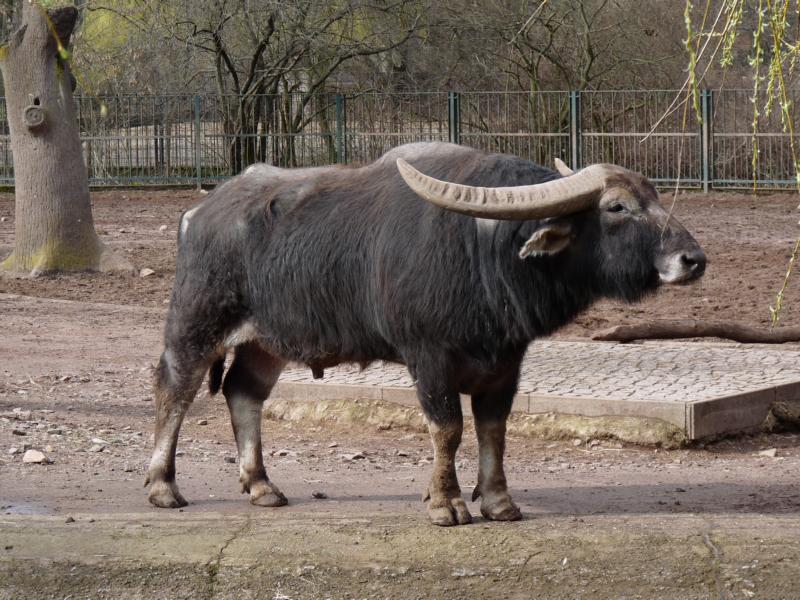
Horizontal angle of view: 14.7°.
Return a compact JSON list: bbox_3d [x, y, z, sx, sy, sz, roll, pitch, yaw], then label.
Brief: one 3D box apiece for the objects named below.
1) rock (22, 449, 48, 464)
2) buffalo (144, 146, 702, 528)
[{"bbox_3d":[-1.856,0.789,15.813,0.130,0.070,0.100,0,3,0],"label":"rock"},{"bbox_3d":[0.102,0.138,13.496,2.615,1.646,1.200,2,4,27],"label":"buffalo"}]

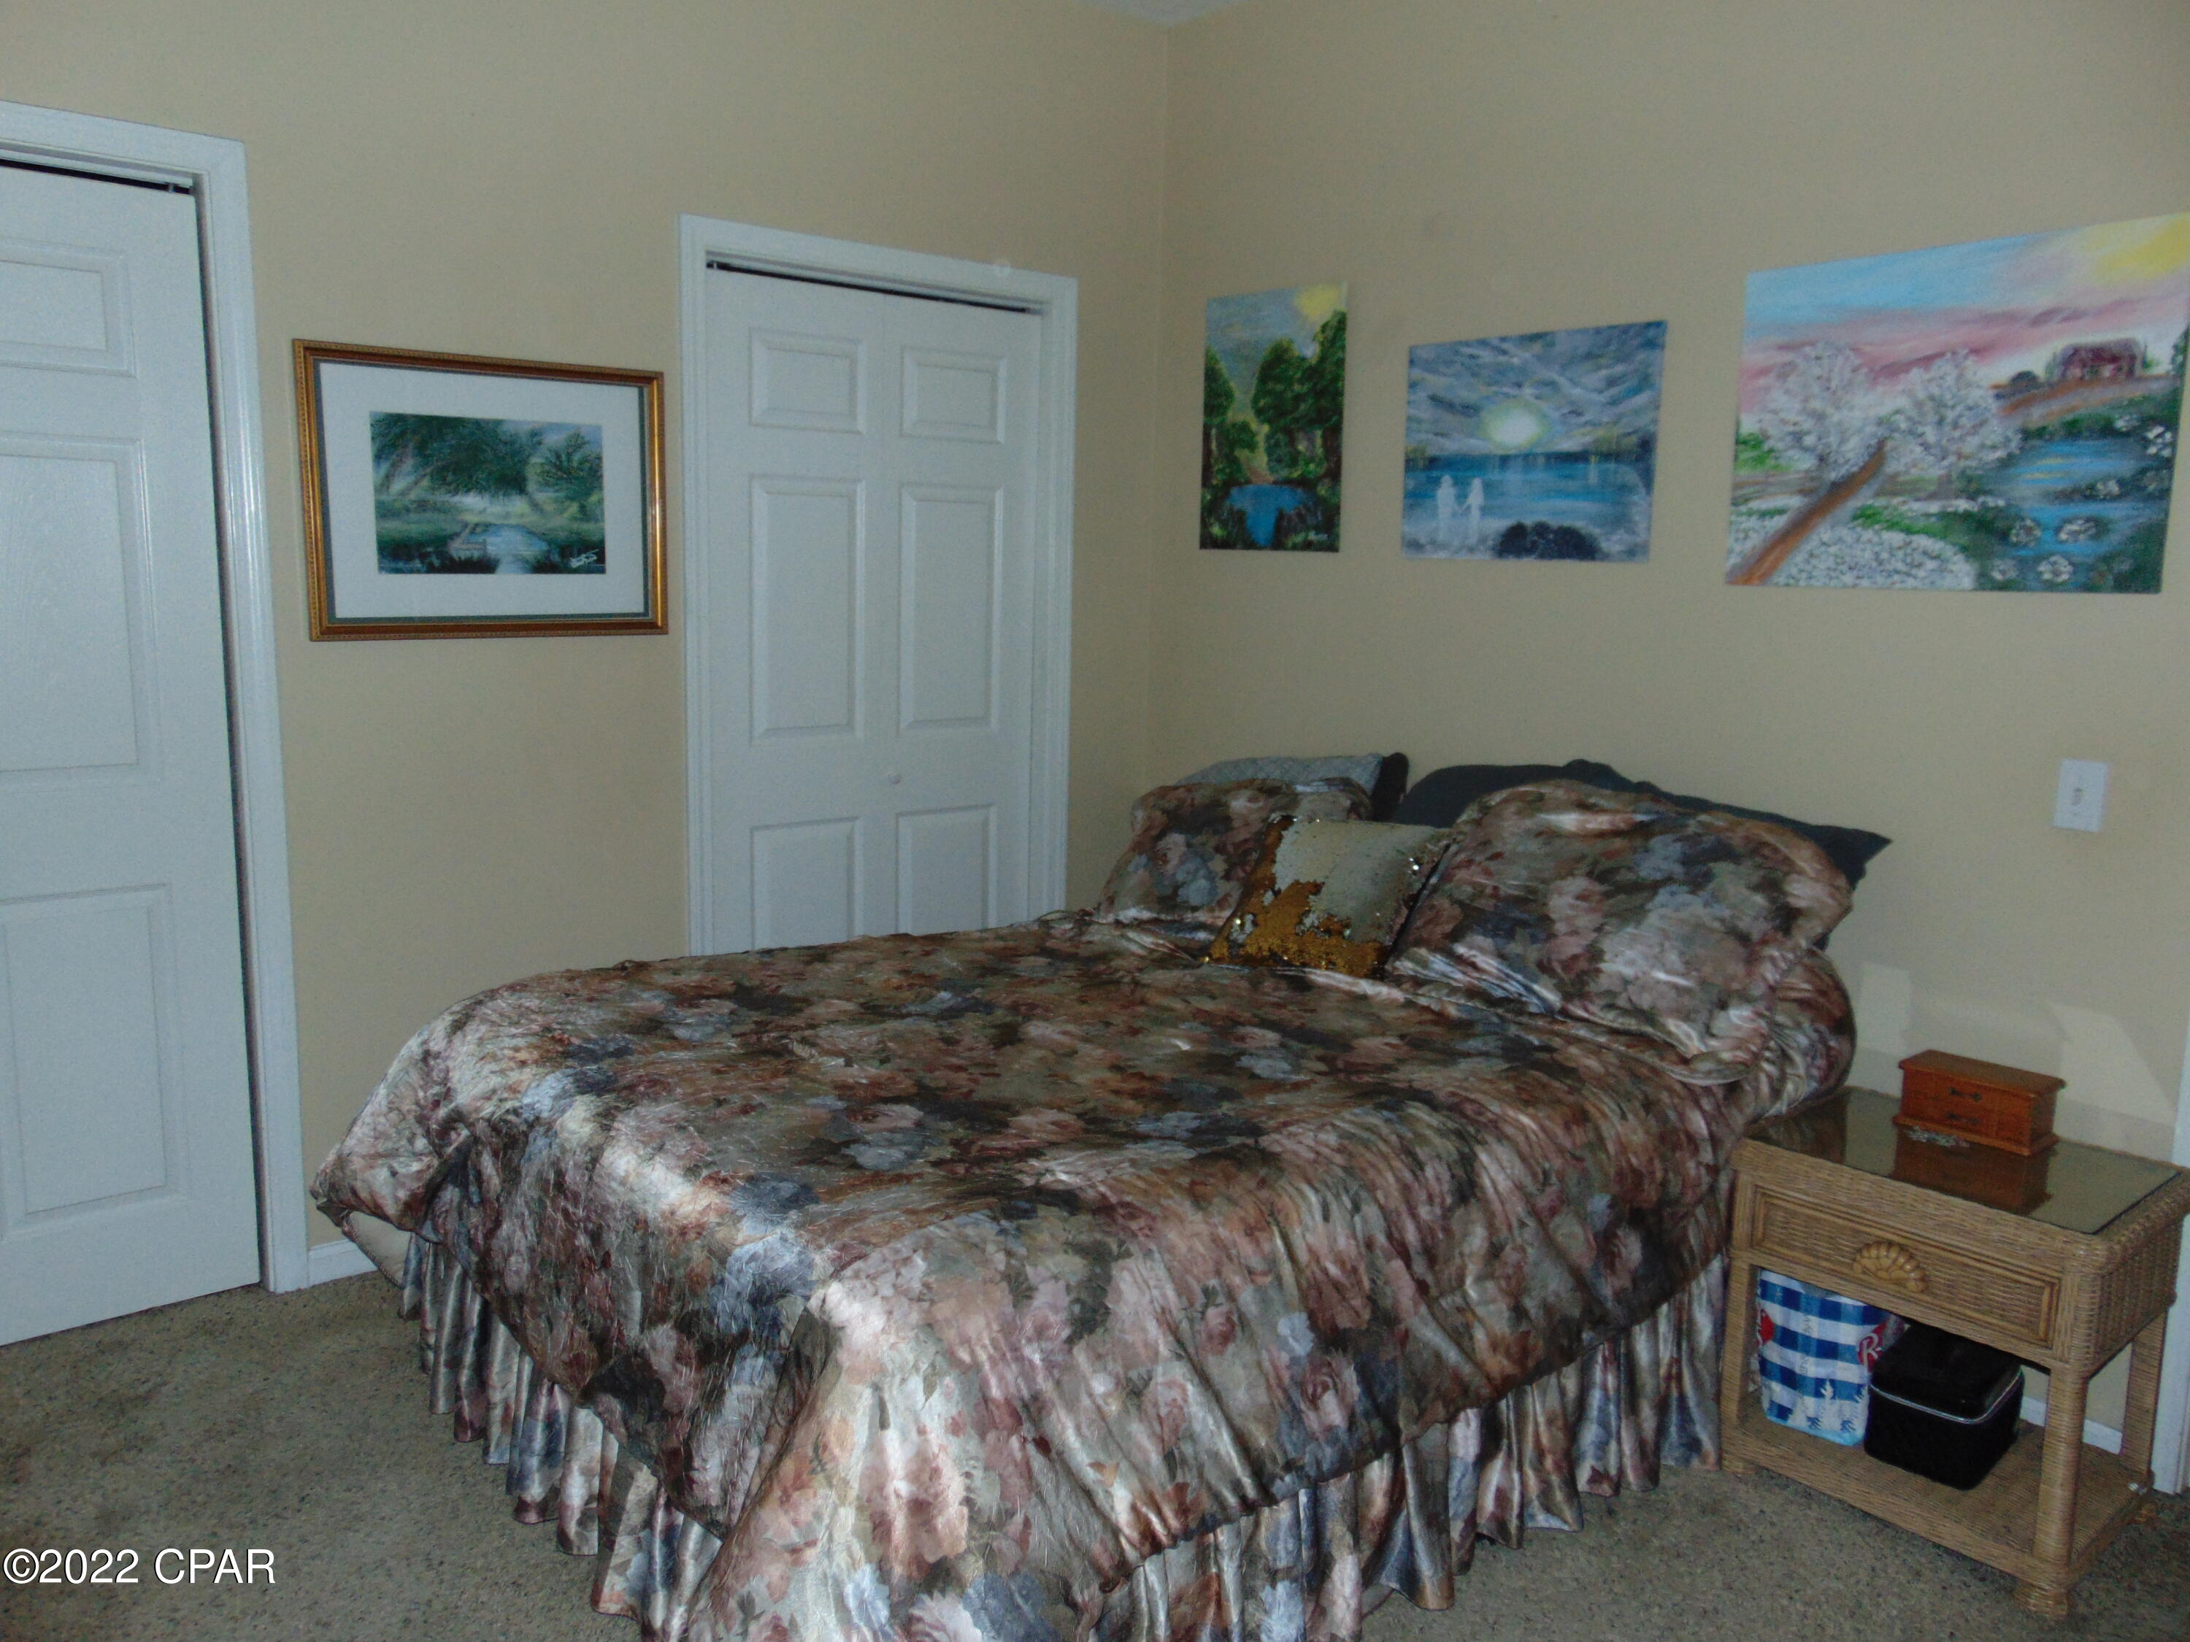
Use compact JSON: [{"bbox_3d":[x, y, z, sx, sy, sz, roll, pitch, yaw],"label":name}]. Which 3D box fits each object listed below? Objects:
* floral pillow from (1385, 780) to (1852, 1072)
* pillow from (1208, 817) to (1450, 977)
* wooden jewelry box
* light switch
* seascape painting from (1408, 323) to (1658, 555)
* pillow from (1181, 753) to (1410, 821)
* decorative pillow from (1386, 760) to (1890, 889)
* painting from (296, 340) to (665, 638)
[{"bbox_3d":[0.949,0.166,2.885,0.730,0.460,0.190,12,-22,49],"label":"floral pillow"},{"bbox_3d":[0.483,0.148,3.286,0.400,0.120,0.390,4,53,36],"label":"pillow"},{"bbox_3d":[1.452,0.461,2.603,0.122,0.107,0.206,-7,12,-41],"label":"wooden jewelry box"},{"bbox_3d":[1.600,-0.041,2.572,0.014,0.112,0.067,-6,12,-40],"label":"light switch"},{"bbox_3d":[0.892,-0.782,3.315,0.024,0.462,0.622,-6,12,-40],"label":"seascape painting"},{"bbox_3d":[0.431,0.046,3.727,0.150,0.430,0.700,17,-9,-41],"label":"pillow"},{"bbox_3d":[0.990,0.142,3.068,0.160,0.460,0.920,17,-4,-41],"label":"decorative pillow"},{"bbox_3d":[-1.162,-0.628,3.089,0.703,0.539,0.026,-6,12,-40],"label":"painting"}]

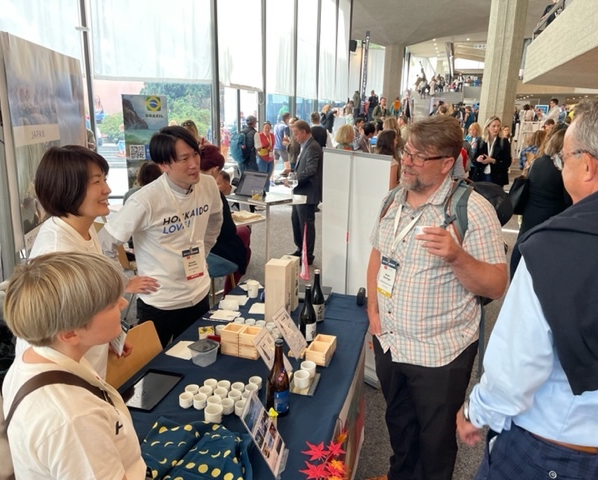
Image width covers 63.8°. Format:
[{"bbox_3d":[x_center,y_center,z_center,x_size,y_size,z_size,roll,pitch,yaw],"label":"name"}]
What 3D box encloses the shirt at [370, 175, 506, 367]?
[{"bbox_3d":[0.508,0.108,1.839,0.380,0.700,0.570,-10,19,-35],"label":"shirt"}]

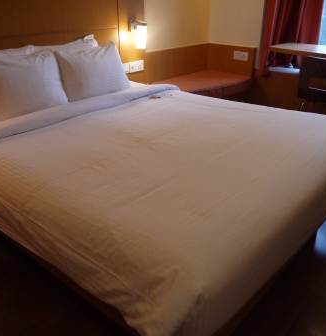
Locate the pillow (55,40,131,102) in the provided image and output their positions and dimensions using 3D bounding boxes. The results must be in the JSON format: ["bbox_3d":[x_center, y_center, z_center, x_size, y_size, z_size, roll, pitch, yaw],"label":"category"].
[{"bbox_3d":[-0.463,-0.673,2.487,0.170,0.390,0.550,3,21,42],"label":"pillow"}]

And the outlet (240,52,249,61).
[{"bbox_3d":[0.827,-1.123,3.661,0.084,0.084,0.012,20,32,35],"label":"outlet"}]

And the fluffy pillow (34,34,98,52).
[{"bbox_3d":[-0.648,-0.689,2.484,0.160,0.400,0.560,6,23,41],"label":"fluffy pillow"}]

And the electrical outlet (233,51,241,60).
[{"bbox_3d":[0.764,-1.149,3.707,0.084,0.084,0.012,20,32,35],"label":"electrical outlet"}]

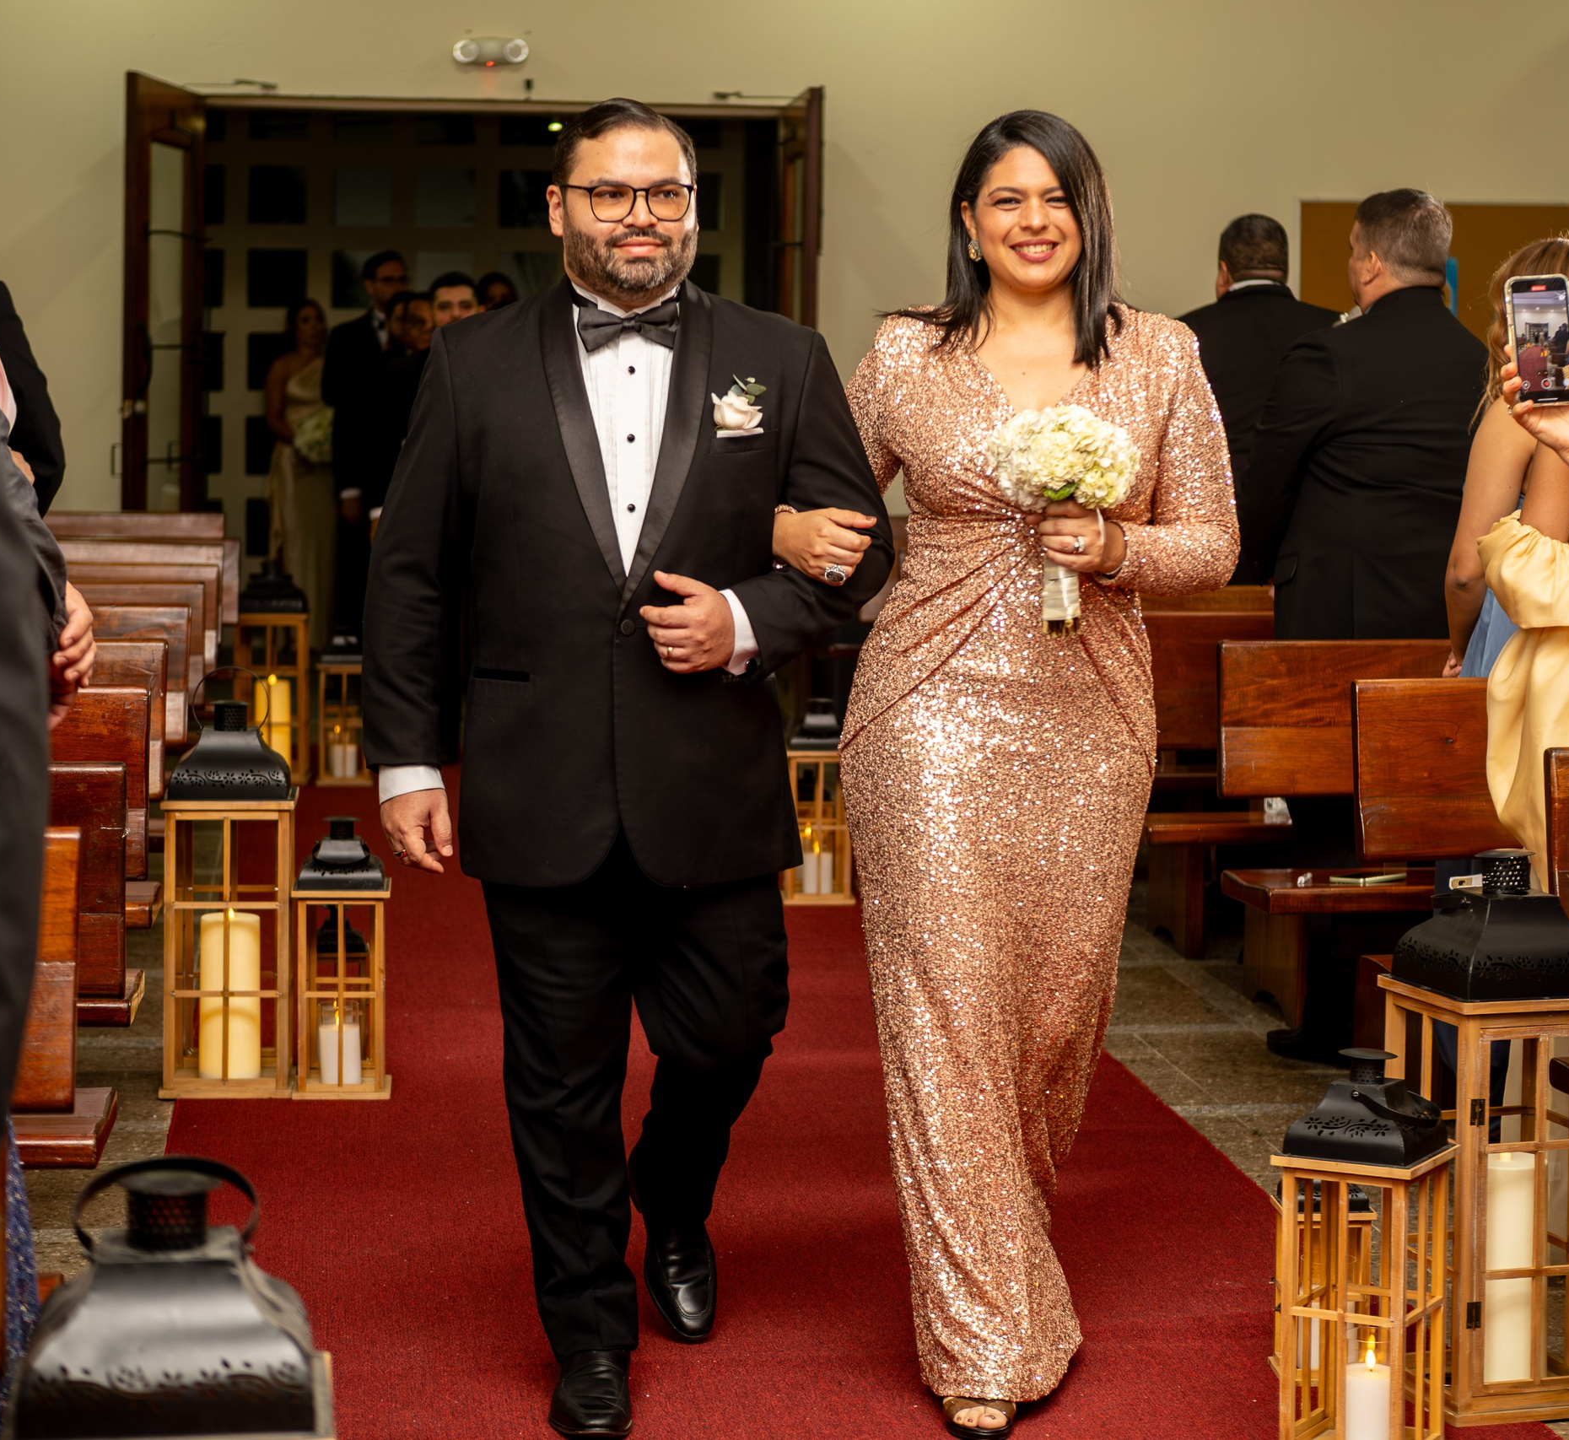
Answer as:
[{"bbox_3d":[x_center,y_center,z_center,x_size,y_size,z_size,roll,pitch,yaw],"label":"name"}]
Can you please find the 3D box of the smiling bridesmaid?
[{"bbox_3d":[0.327,0.051,4.290,0.570,1.710,0.460,0,5,-3],"label":"smiling bridesmaid"}]

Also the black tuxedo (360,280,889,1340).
[{"bbox_3d":[-0.221,0.125,4.310,0.700,1.440,0.500,0,6,-7],"label":"black tuxedo"}]

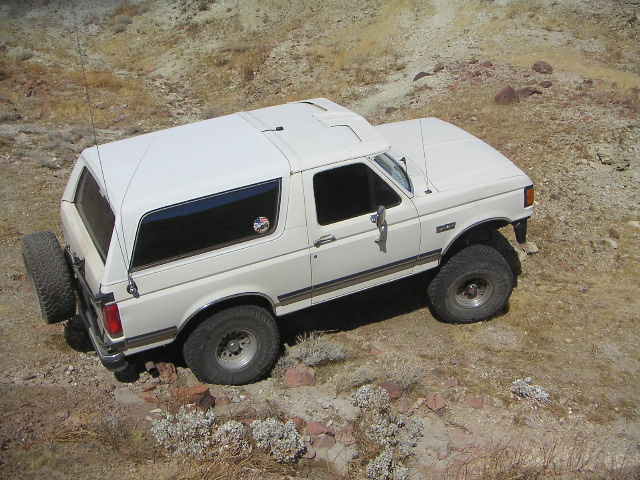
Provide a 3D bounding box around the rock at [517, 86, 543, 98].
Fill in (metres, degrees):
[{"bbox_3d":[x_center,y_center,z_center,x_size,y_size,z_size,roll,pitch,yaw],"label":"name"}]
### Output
[{"bbox_3d":[3.554,-2.502,13.800,0.420,0.180,0.290,-2,28,0],"label":"rock"}]

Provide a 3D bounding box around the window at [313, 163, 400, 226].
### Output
[{"bbox_3d":[0.342,-0.469,7.505,0.870,0.500,0.060,-16,17,-20],"label":"window"}]

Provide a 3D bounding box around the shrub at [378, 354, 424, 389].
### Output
[{"bbox_3d":[0.763,1.246,7.620,0.420,0.280,0.370,-2,28,0],"label":"shrub"}]

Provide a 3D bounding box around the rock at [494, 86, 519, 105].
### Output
[{"bbox_3d":[3.181,-2.464,13.874,0.400,0.280,0.340,0,29,0],"label":"rock"}]

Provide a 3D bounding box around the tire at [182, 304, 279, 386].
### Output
[{"bbox_3d":[-0.826,0.995,7.657,0.860,0.860,0.300,-15,30,-20],"label":"tire"}]

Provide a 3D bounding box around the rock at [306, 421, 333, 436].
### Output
[{"bbox_3d":[-0.004,1.627,7.020,0.225,0.115,0.170,-2,28,0],"label":"rock"}]

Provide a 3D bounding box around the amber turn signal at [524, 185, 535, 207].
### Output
[{"bbox_3d":[2.152,-0.460,8.407,0.110,0.220,0.080,-16,30,-20],"label":"amber turn signal"}]

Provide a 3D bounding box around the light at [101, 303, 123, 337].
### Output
[{"bbox_3d":[-1.766,0.645,6.954,0.100,0.340,0.160,-15,32,-20],"label":"light"}]

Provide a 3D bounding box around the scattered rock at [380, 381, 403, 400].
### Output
[{"bbox_3d":[0.664,1.399,7.559,0.205,0.130,0.180,-2,30,0],"label":"scattered rock"}]

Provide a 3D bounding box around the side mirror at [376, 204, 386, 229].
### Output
[{"bbox_3d":[0.566,-0.203,7.457,0.060,0.210,0.140,-15,32,-20],"label":"side mirror"}]

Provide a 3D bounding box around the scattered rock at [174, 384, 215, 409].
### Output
[{"bbox_3d":[-1.149,1.433,7.446,0.370,0.180,0.260,-2,30,0],"label":"scattered rock"}]

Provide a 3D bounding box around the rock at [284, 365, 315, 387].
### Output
[{"bbox_3d":[-0.195,1.288,7.730,0.275,0.180,0.220,-2,28,0],"label":"rock"}]

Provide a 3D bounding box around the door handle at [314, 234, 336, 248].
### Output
[{"bbox_3d":[0.048,0.013,7.384,0.230,0.065,0.055,-16,31,-20],"label":"door handle"}]

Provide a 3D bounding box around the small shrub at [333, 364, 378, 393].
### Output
[{"bbox_3d":[0.335,1.306,7.672,0.400,0.200,0.330,-2,30,0],"label":"small shrub"}]

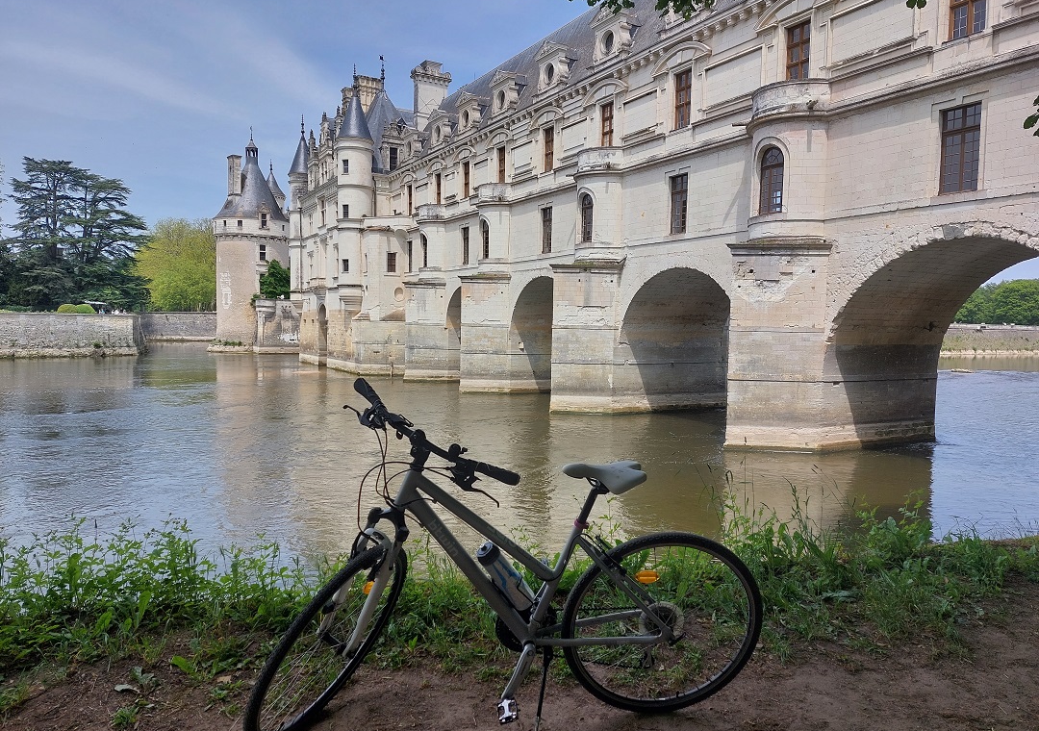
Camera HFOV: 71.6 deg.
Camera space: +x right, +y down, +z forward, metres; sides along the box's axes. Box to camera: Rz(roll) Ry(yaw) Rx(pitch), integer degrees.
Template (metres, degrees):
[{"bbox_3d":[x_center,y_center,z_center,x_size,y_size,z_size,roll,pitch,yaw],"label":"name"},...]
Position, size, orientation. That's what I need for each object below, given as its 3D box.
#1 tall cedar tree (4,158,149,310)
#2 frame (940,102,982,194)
[{"bbox_3d":[-86.098,-25.521,140.000,24.000,29.500,27.000,-1,4,-30],"label":"tall cedar tree"},{"bbox_3d":[14.308,-7.045,23.342,0.160,2.760,1.260,-1,4,-30],"label":"frame"}]

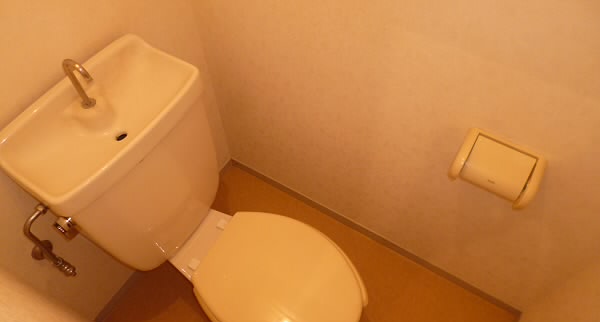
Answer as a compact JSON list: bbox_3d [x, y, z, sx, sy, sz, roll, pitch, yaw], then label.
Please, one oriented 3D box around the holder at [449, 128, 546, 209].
[{"bbox_3d":[0.432,0.023,0.929,0.170,0.104,0.096,27,60,18],"label":"holder"}]

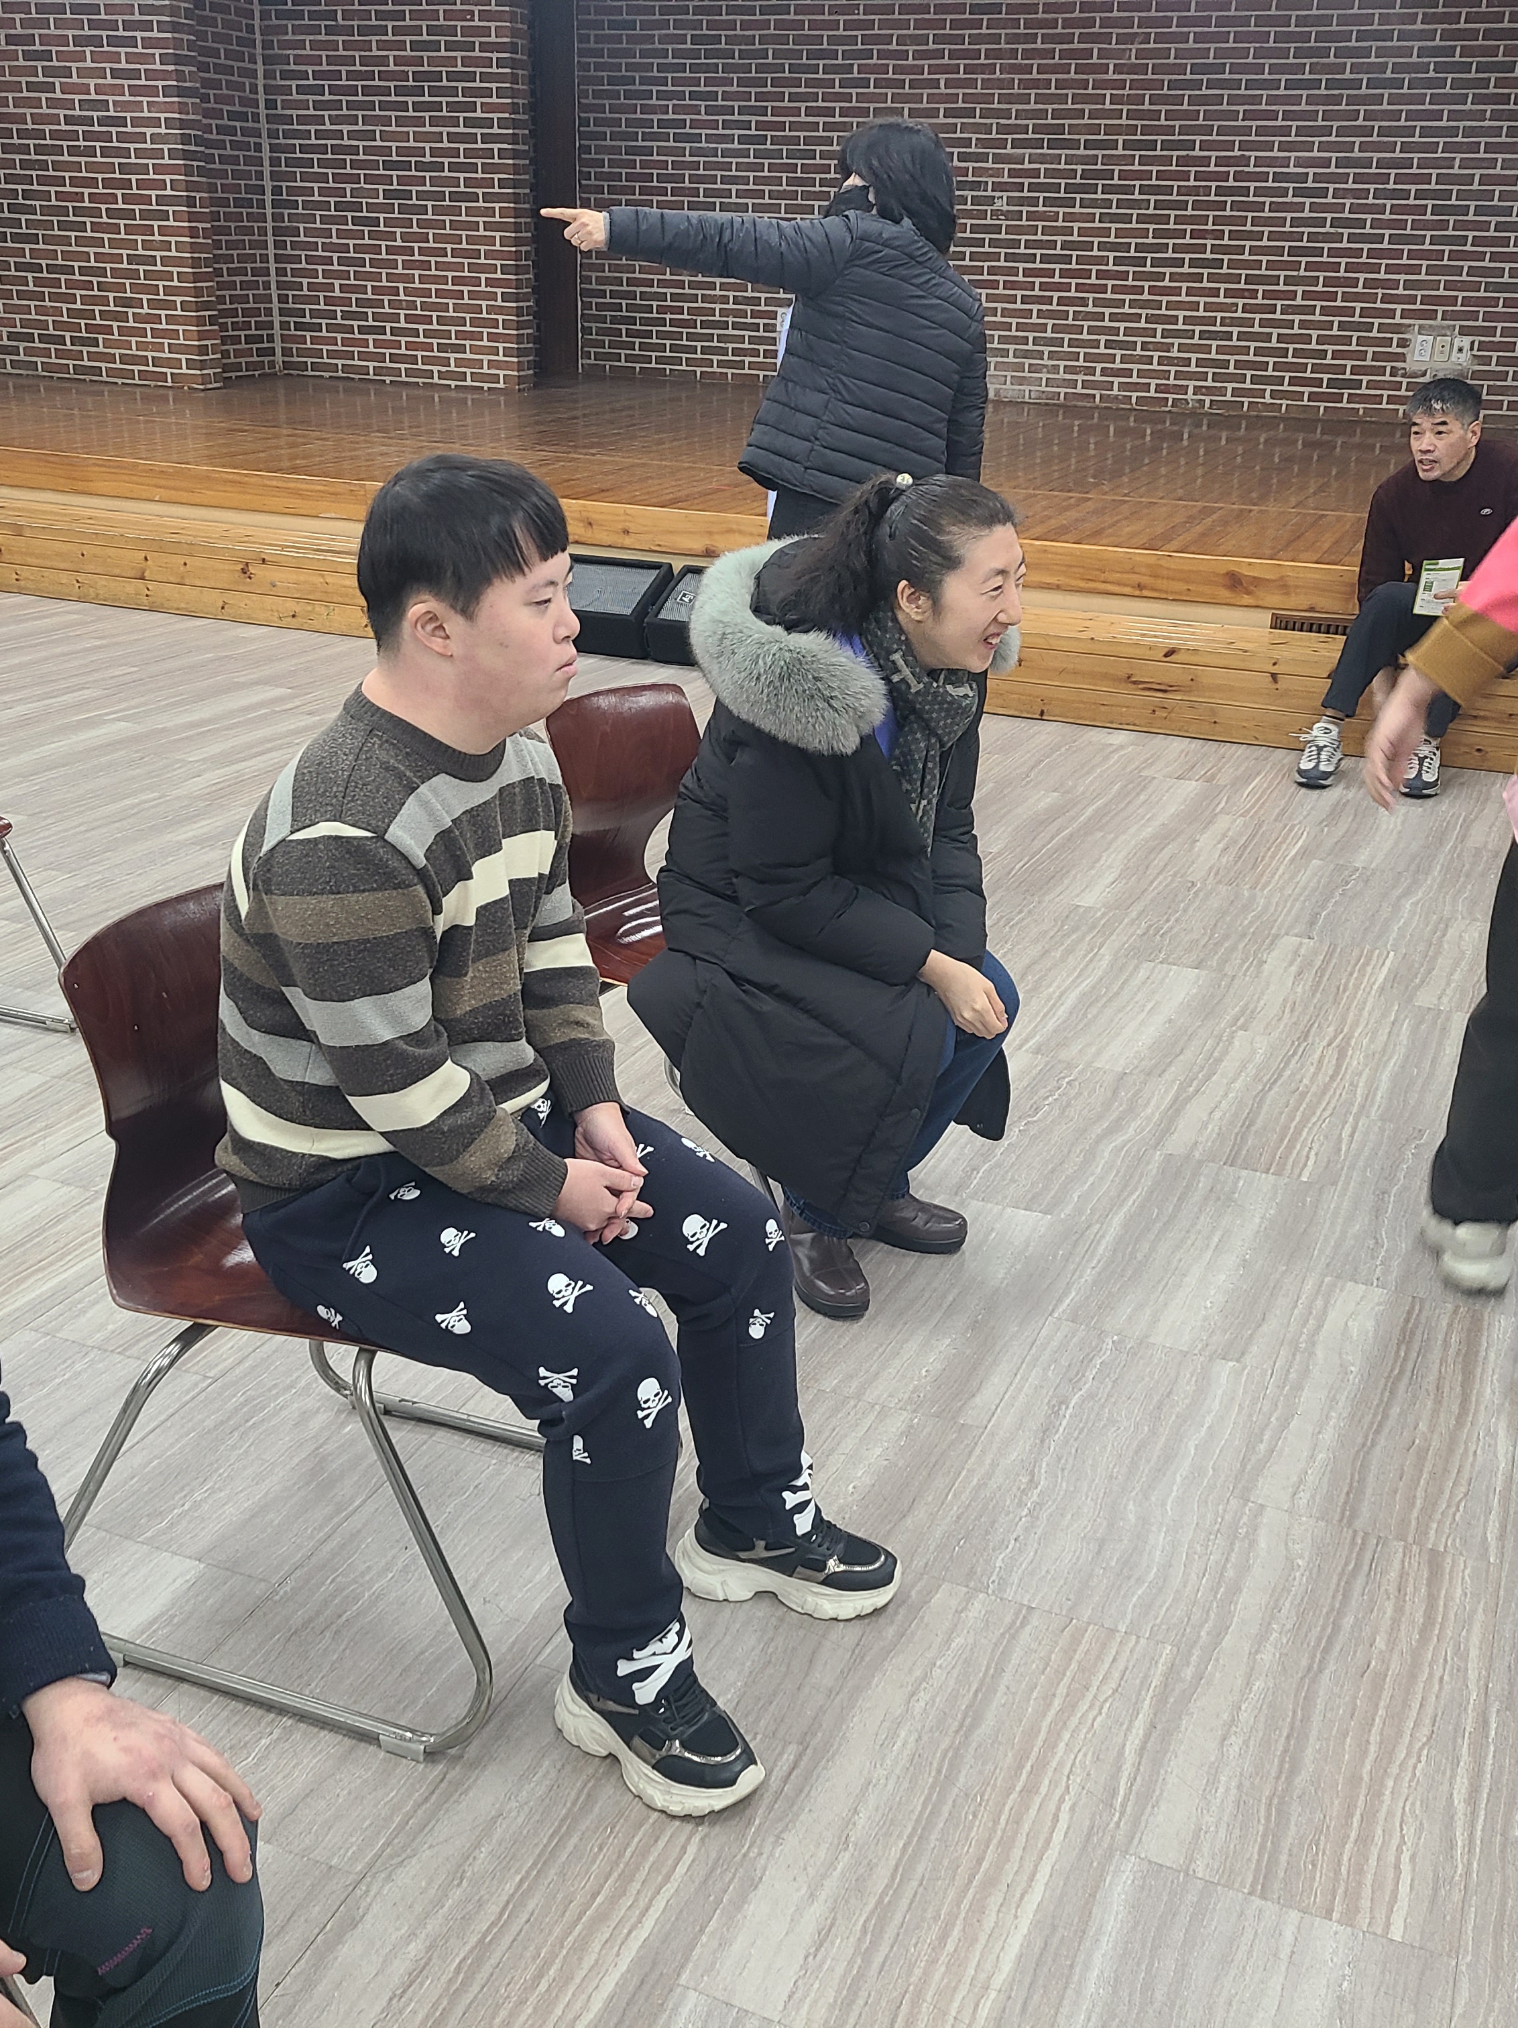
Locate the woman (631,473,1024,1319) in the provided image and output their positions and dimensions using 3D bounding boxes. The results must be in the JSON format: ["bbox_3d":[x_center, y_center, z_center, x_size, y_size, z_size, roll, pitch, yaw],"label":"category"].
[{"bbox_3d":[0.082,-0.193,2.863,0.604,1.118,0.534,16,25,32],"label":"woman"}]

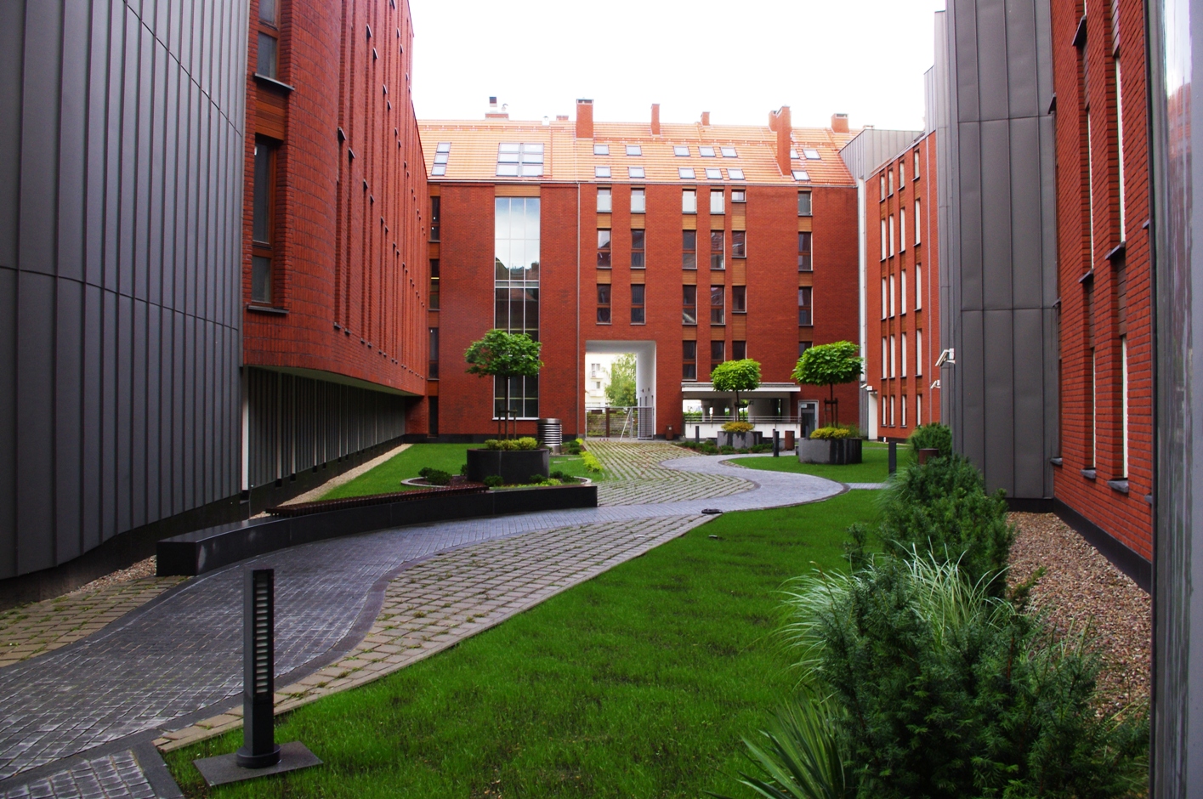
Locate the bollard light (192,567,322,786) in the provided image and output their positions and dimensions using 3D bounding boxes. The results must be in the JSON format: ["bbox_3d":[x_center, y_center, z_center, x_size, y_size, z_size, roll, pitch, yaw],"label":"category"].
[{"bbox_3d":[-1.563,1.210,4.110,0.475,0.885,0.330,1,-1,-34],"label":"bollard light"}]

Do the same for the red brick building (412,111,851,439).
[{"bbox_3d":[1.980,-7.368,54.200,23.800,19.200,11.800,0,-1,-2],"label":"red brick building"}]

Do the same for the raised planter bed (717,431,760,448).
[{"bbox_3d":[5.897,1.705,38.600,1.920,0.720,1.920,0,-1,-2],"label":"raised planter bed"}]

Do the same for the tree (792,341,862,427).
[{"bbox_3d":[6.808,-0.313,27.200,2.150,3.000,2.100,0,-1,-2],"label":"tree"}]

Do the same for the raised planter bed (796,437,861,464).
[{"bbox_3d":[6.907,1.577,27.200,1.920,0.720,1.920,0,-1,-2],"label":"raised planter bed"}]

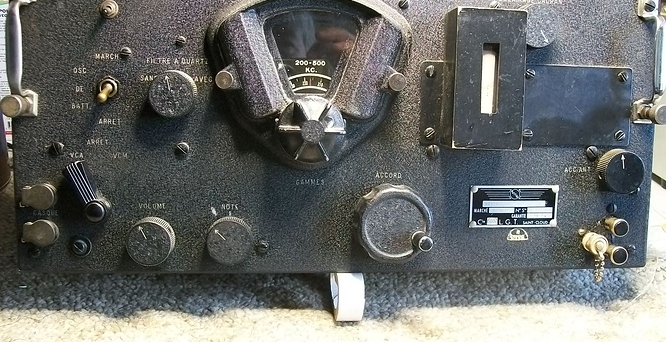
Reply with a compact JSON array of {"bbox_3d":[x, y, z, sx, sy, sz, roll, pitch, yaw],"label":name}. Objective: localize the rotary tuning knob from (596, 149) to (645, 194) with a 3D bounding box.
[{"bbox_3d":[0.211,0.001,0.509,0.033,0.033,0.013,0,6,-5],"label":"rotary tuning knob"}]

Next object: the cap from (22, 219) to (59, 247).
[{"bbox_3d":[-0.210,0.045,0.500,0.022,0.018,0.010,0,6,-5],"label":"cap"}]

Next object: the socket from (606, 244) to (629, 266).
[{"bbox_3d":[0.207,0.061,0.511,0.013,0.013,0.021,0,6,-5],"label":"socket"}]

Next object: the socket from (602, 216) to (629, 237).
[{"bbox_3d":[0.207,0.040,0.509,0.013,0.013,0.021,0,6,-5],"label":"socket"}]

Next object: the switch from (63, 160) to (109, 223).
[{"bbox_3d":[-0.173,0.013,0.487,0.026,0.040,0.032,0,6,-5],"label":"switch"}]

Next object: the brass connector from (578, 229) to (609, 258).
[{"bbox_3d":[0.200,0.056,0.531,0.013,0.015,0.020,0,6,-5],"label":"brass connector"}]

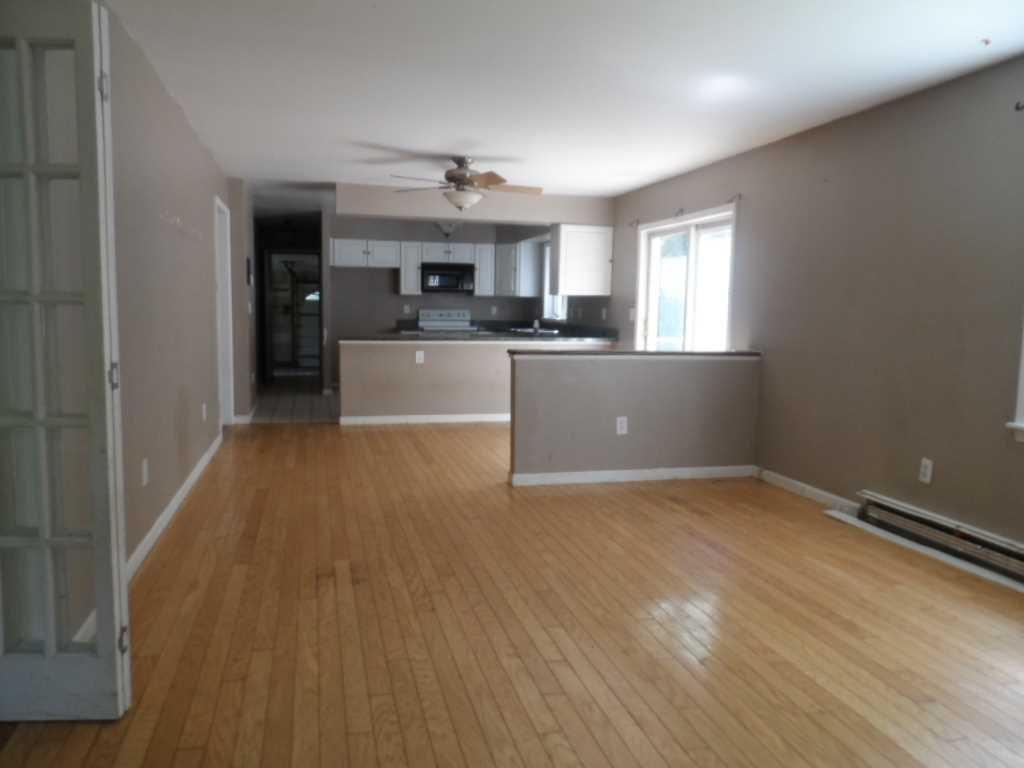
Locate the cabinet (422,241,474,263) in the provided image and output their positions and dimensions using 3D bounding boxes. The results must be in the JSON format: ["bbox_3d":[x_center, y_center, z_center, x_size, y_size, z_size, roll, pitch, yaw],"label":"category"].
[{"bbox_3d":[-0.931,-1.859,10.133,0.755,0.300,0.320,0,6,-16],"label":"cabinet"}]

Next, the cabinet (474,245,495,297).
[{"bbox_3d":[-0.434,-1.655,10.480,0.324,0.750,0.315,0,6,-15],"label":"cabinet"}]

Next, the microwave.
[{"bbox_3d":[-0.945,-1.496,10.134,0.760,0.420,0.390,0,6,-16],"label":"microwave"}]

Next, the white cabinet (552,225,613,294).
[{"bbox_3d":[0.768,-1.358,7.849,0.613,0.750,0.322,0,6,-15],"label":"white cabinet"}]

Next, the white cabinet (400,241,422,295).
[{"bbox_3d":[-1.463,-1.647,10.196,0.303,0.750,0.315,0,6,-15],"label":"white cabinet"}]

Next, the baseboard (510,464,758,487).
[{"bbox_3d":[0.911,0.650,5.042,1.862,0.089,0.024,0,6,-15],"label":"baseboard"}]

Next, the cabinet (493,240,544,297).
[{"bbox_3d":[0.060,-1.642,10.272,0.600,0.765,0.600,1,6,-2],"label":"cabinet"}]

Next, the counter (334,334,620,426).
[{"bbox_3d":[-0.407,-0.065,7.814,2.916,0.887,0.643,0,6,-15],"label":"counter"}]

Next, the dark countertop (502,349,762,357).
[{"bbox_3d":[0.908,-0.224,5.078,1.910,0.030,0.150,0,6,-16],"label":"dark countertop"}]

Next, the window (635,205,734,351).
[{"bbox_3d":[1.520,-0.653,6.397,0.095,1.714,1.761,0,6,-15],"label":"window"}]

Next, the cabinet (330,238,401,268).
[{"bbox_3d":[-2.032,-1.792,9.834,0.930,0.375,0.320,0,6,-16],"label":"cabinet"}]

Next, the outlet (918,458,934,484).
[{"bbox_3d":[2.244,0.472,3.849,0.010,0.122,0.077,0,6,-16],"label":"outlet"}]

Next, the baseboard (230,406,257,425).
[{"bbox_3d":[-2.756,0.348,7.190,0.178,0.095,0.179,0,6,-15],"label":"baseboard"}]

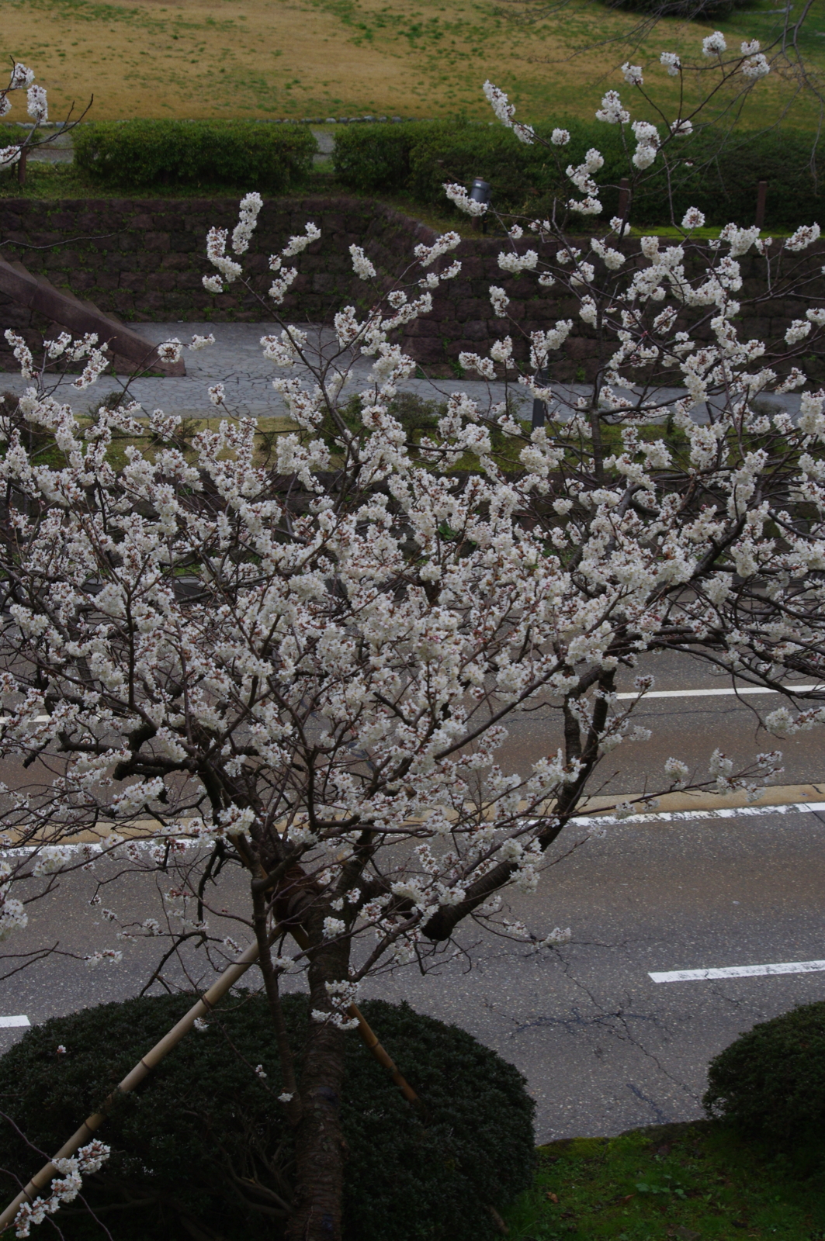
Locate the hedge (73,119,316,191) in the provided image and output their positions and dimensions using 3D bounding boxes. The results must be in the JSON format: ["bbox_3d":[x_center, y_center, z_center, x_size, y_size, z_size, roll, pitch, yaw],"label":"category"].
[{"bbox_3d":[-3.261,-6.980,42.300,3.500,0.860,1.300,1,18,0],"label":"hedge"}]

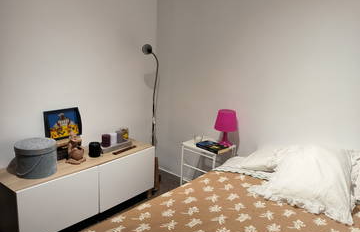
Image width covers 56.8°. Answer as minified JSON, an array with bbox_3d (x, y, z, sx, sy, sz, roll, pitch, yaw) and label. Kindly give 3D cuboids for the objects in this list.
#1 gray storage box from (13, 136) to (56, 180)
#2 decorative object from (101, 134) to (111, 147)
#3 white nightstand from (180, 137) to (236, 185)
[{"bbox_3d":[-0.966,0.279,2.237,0.251,0.193,0.251,13,17,37],"label":"gray storage box"},{"bbox_3d":[-0.616,0.203,2.779,0.073,0.091,0.073,13,17,37],"label":"decorative object"},{"bbox_3d":[0.236,0.501,2.855,0.345,0.538,0.291,14,18,41],"label":"white nightstand"}]

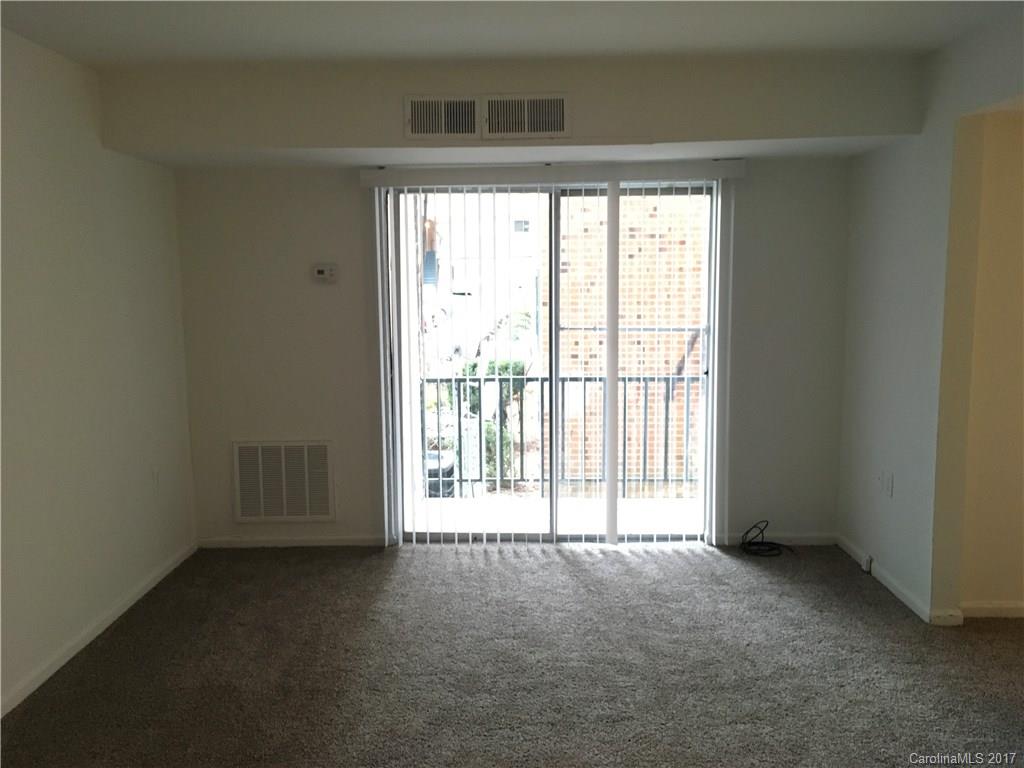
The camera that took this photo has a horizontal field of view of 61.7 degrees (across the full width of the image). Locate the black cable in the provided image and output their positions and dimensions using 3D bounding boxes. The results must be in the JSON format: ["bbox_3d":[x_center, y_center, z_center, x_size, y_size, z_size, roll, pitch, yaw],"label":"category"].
[{"bbox_3d":[1.397,0.833,4.684,0.270,0.155,0.190,-1,8,1],"label":"black cable"}]

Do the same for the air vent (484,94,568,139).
[{"bbox_3d":[0.067,-1.170,3.738,0.387,0.190,0.022,-1,8,1],"label":"air vent"}]

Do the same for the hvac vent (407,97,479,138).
[{"bbox_3d":[-0.301,-1.167,3.747,0.335,0.190,0.022,-1,8,1],"label":"hvac vent"}]

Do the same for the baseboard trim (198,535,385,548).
[{"bbox_3d":[-1.244,0.896,4.861,1.065,0.070,0.017,-1,8,1],"label":"baseboard trim"}]

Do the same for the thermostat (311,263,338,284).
[{"bbox_3d":[-1.015,-0.596,4.649,0.128,0.112,0.028,-1,8,1],"label":"thermostat"}]

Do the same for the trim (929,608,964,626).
[{"bbox_3d":[1.867,1.002,3.689,0.145,0.075,0.025,-1,8,1],"label":"trim"}]

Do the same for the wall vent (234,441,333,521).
[{"bbox_3d":[-1.281,0.550,4.808,0.560,0.457,0.022,-1,8,1],"label":"wall vent"}]

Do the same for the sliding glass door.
[{"bbox_3d":[0.202,-0.100,4.743,1.810,2.020,0.100,-1,8,1],"label":"sliding glass door"}]

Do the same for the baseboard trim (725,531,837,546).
[{"bbox_3d":[1.500,0.864,4.792,0.620,0.070,0.017,-1,8,1],"label":"baseboard trim"}]

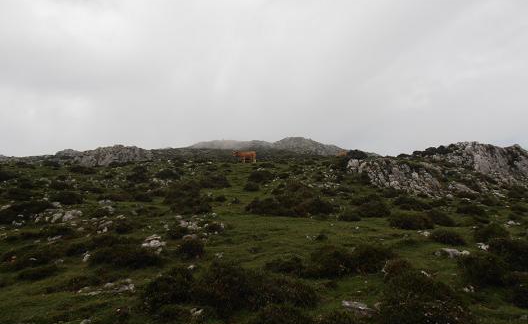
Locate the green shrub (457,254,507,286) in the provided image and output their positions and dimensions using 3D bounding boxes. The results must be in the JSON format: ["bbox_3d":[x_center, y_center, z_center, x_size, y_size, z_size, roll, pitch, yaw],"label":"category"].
[{"bbox_3d":[2.718,1.343,4.591,0.517,0.391,0.439,0,-4,0],"label":"green shrub"}]

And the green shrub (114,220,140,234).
[{"bbox_3d":[-3.005,1.430,8.059,0.572,0.284,0.486,0,-4,0],"label":"green shrub"}]

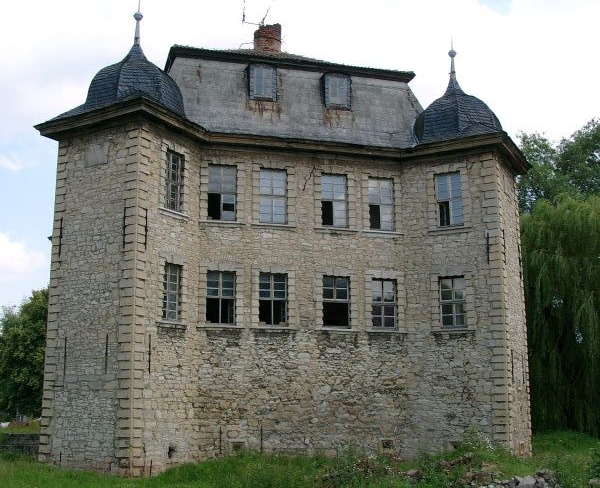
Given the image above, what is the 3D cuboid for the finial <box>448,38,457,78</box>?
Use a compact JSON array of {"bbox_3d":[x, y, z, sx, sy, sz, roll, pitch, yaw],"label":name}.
[{"bbox_3d":[6.081,-7.402,31.334,0.319,1.816,0.319,3,-13,-15],"label":"finial"}]

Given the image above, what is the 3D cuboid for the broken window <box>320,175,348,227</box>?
[{"bbox_3d":[1.267,-1.567,28.774,1.020,2.010,0.200,3,-13,-15],"label":"broken window"}]

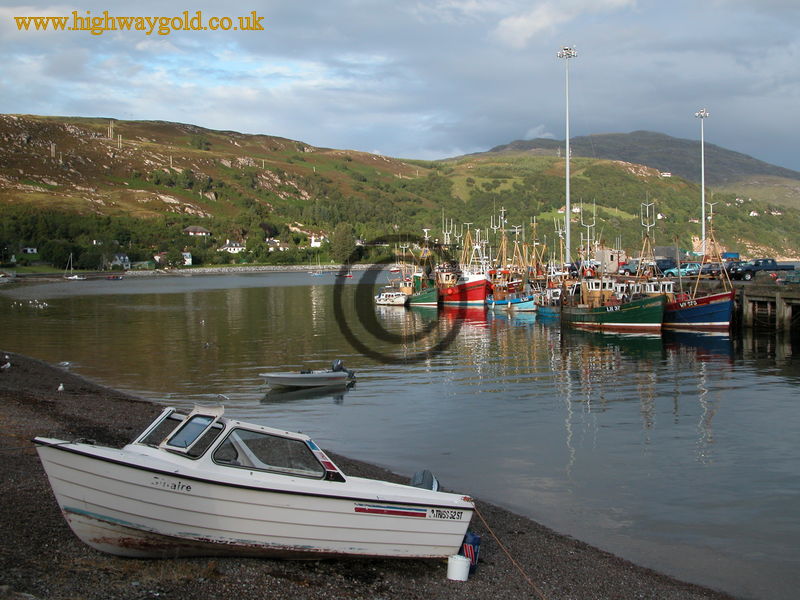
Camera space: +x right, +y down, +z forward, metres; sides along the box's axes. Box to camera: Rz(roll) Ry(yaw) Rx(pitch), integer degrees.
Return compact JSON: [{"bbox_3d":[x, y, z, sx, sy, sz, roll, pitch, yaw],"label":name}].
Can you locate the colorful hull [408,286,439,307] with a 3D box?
[{"bbox_3d":[2.073,-0.445,120.064,2.700,2.200,7.200,-3,3,-45],"label":"colorful hull"}]

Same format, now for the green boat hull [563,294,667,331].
[{"bbox_3d":[16.578,0.935,75.724,8.900,2.700,3.300,2,3,45],"label":"green boat hull"}]

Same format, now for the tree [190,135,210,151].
[{"bbox_3d":[-174.712,-137.930,850.000,17.000,13.500,15.000,-1,2,-13],"label":"tree"}]

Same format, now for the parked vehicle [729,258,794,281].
[{"bbox_3d":[30.897,-2.580,82.500,4.900,1.780,1.760,-1,2,0],"label":"parked vehicle"}]

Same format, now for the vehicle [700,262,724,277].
[{"bbox_3d":[27.627,-2.526,86.500,4.000,1.420,1.680,-2,2,-22],"label":"vehicle"}]

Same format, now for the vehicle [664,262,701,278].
[{"bbox_3d":[28.137,-2.934,96.500,3.900,1.420,1.660,0,2,6],"label":"vehicle"}]

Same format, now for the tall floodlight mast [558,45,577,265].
[{"bbox_3d":[18.900,-15.640,109.000,2.200,26.000,2.200,0,2,12],"label":"tall floodlight mast"}]

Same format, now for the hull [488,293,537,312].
[{"bbox_3d":[11.839,0.376,102.712,6.300,1.750,2.300,2,3,45],"label":"hull"}]

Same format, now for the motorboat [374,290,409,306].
[{"bbox_3d":[-1.039,-0.321,112.000,2.100,1.850,5.200,-2,3,-41],"label":"motorboat"}]

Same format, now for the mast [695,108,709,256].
[{"bbox_3d":[48.812,-17.843,156.000,2.200,26.000,2.200,0,2,18],"label":"mast"}]

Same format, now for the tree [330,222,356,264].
[{"bbox_3d":[-26.777,-26.777,460.000,12.300,19.900,12.000,0,2,0],"label":"tree"}]

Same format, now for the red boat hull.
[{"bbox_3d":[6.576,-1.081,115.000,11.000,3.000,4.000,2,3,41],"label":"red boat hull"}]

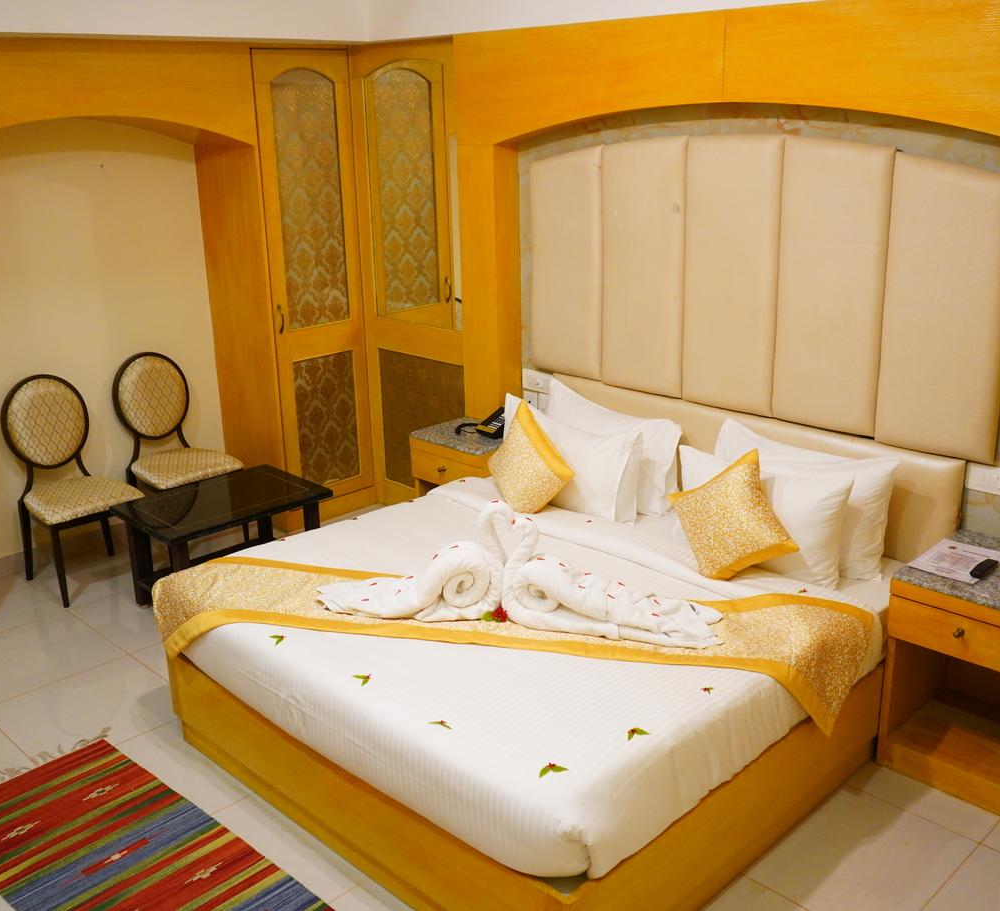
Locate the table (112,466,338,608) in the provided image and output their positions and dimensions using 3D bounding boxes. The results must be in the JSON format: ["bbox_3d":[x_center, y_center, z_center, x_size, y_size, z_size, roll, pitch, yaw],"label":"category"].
[{"bbox_3d":[-1.264,0.417,4.943,0.820,0.455,0.590,-17,23,-40],"label":"table"}]

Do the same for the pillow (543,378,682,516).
[{"bbox_3d":[0.425,-0.040,4.329,0.670,0.410,0.160,16,8,43],"label":"pillow"}]

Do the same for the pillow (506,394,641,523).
[{"bbox_3d":[0.248,-0.006,4.343,0.715,0.400,0.160,16,0,43],"label":"pillow"}]

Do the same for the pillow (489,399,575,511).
[{"bbox_3d":[0.125,0.011,4.066,0.130,0.340,0.340,4,53,-46],"label":"pillow"}]

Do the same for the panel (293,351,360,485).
[{"bbox_3d":[-0.920,-0.191,5.701,0.385,0.700,0.020,-17,23,-42],"label":"panel"}]

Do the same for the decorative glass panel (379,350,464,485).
[{"bbox_3d":[-0.406,-0.152,5.601,0.020,0.740,0.680,-17,23,-42],"label":"decorative glass panel"}]

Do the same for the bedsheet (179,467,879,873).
[{"bbox_3d":[0.180,0.519,3.652,1.930,0.270,1.860,-17,23,-42],"label":"bedsheet"}]

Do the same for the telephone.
[{"bbox_3d":[-0.005,-0.157,5.025,0.185,0.100,0.175,-17,23,-42],"label":"telephone"}]

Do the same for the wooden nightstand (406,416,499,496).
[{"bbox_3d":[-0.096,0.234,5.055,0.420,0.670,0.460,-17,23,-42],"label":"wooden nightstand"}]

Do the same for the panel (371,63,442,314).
[{"bbox_3d":[-0.468,-1.300,5.375,0.030,1.230,0.460,-17,23,-42],"label":"panel"}]

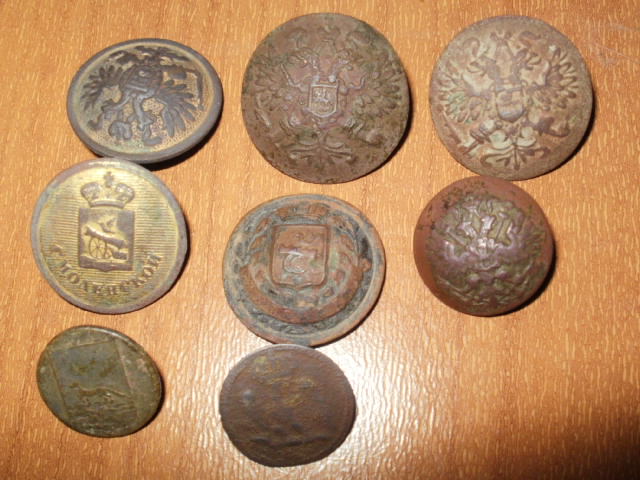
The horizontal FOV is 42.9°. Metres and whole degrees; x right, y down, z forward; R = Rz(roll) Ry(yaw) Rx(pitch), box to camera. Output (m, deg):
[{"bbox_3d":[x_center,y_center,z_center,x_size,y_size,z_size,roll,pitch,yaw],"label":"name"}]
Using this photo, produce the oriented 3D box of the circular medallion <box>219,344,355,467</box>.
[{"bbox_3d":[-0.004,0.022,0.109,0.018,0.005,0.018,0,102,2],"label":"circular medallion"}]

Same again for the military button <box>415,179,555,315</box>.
[{"bbox_3d":[0.022,0.001,0.111,0.019,0.010,0.019,0,85,7],"label":"military button"}]

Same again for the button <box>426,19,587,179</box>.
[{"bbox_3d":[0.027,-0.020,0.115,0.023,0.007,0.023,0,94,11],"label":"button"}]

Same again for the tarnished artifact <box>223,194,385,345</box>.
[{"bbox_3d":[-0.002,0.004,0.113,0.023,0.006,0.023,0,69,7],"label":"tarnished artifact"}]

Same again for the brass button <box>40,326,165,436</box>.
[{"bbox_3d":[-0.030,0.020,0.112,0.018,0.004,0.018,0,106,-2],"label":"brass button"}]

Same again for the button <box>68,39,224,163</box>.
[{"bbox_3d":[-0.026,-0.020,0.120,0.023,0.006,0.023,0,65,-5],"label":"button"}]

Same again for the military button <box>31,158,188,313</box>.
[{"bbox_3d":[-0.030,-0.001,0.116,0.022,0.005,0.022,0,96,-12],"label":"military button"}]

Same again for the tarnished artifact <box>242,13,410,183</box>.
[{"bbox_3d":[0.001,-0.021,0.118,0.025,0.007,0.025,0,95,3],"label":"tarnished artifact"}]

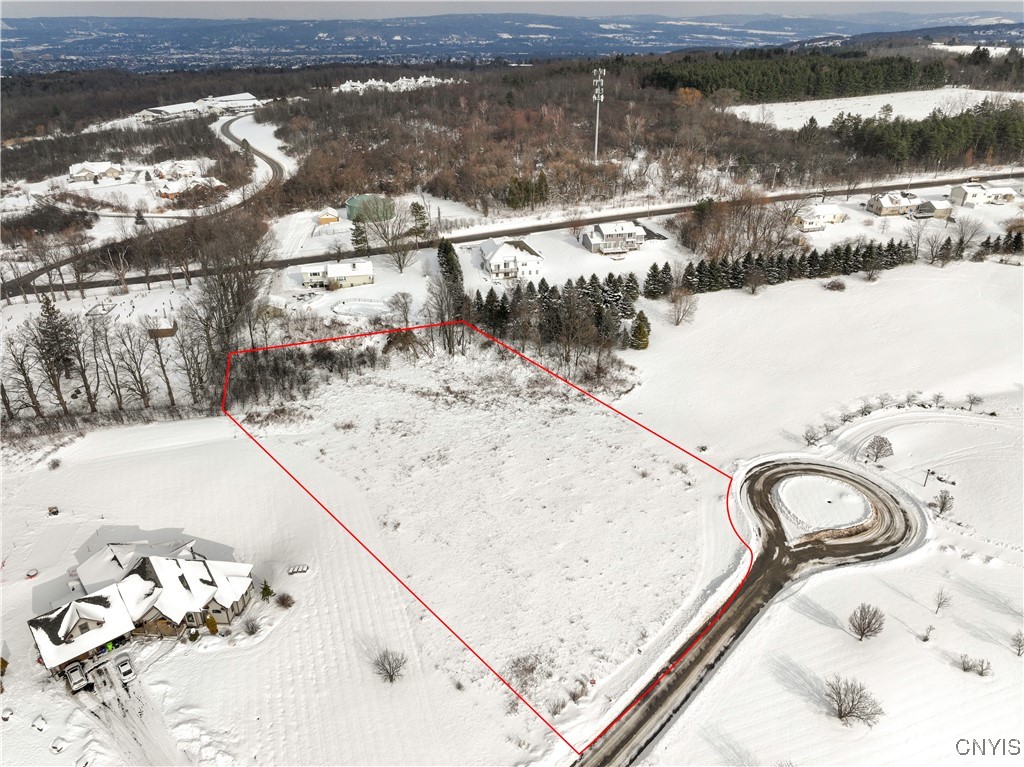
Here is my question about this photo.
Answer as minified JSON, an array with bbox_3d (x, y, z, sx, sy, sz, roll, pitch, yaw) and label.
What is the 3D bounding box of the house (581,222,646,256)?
[{"bbox_3d":[33.940,-49.210,235.470,18.000,7.900,10.500,-7,28,-12],"label":"house"}]

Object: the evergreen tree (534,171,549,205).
[{"bbox_3d":[12.245,-79.309,287.401,5.500,13.600,5.500,0,27,0],"label":"evergreen tree"}]

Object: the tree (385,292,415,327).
[{"bbox_3d":[-29.470,-19.446,186.880,7.200,9.300,7.200,-1,27,0],"label":"tree"}]

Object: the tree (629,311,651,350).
[{"bbox_3d":[31.177,-13.046,171.421,5.200,9.900,5.200,0,27,0],"label":"tree"}]

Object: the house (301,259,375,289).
[{"bbox_3d":[-51.570,-33.260,210.980,20.000,5.800,8.800,-5,28,-8],"label":"house"}]

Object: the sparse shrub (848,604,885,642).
[{"bbox_3d":[51.707,35.066,103.601,4.700,5.700,4.700,0,27,0],"label":"sparse shrub"}]

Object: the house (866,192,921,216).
[{"bbox_3d":[157.557,-74.392,293.006,18.500,6.500,9.500,-9,29,-16],"label":"house"}]

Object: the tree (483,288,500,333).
[{"bbox_3d":[-5.399,-18.993,182.441,4.600,12.200,4.600,-1,27,0],"label":"tree"}]

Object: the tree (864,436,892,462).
[{"bbox_3d":[66.280,11.690,128.330,5.060,5.780,5.060,-1,27,0],"label":"tree"}]

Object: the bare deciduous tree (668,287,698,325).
[{"bbox_3d":[42.780,-19.260,177.010,7.480,10.380,7.480,-1,27,0],"label":"bare deciduous tree"}]

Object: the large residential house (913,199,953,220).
[{"bbox_3d":[163.146,-67.832,274.195,8.000,5.600,9.500,-4,28,-8],"label":"large residential house"}]

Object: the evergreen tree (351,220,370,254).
[{"bbox_3d":[-52.413,-50.257,244.226,6.000,11.700,6.000,-1,27,0],"label":"evergreen tree"}]

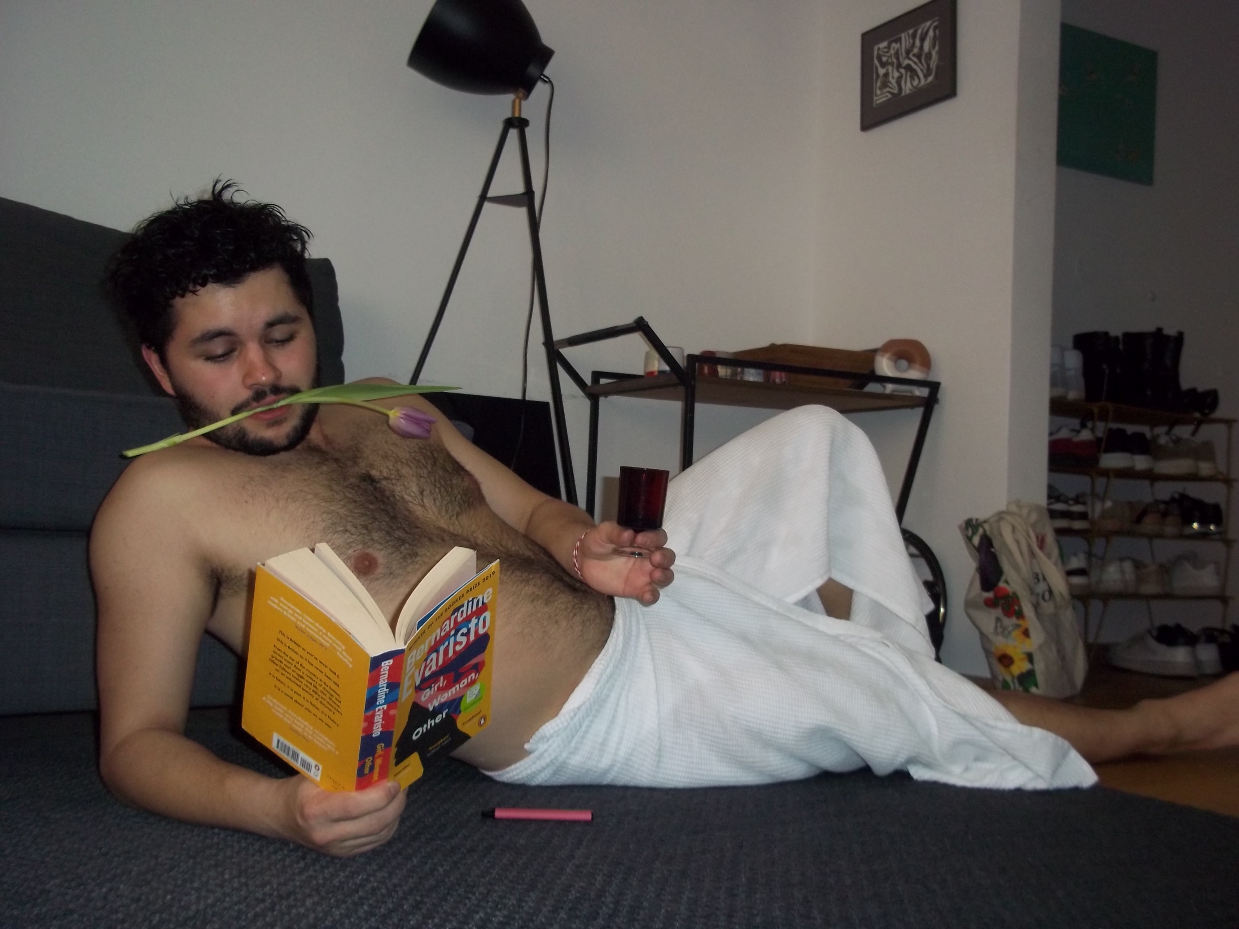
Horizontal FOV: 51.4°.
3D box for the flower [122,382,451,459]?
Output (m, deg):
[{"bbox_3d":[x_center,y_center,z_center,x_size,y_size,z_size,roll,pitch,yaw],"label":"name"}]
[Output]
[{"bbox_3d":[-0.318,-0.042,1.238,0.315,0.057,0.050,-9,0,-13],"label":"flower"}]

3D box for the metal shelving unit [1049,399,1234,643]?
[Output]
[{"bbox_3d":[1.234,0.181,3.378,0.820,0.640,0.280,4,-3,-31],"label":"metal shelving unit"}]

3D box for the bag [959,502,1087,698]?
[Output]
[{"bbox_3d":[0.808,0.262,2.578,0.240,0.370,0.180,2,-3,12],"label":"bag"}]

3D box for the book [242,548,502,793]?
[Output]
[{"bbox_3d":[-0.202,0.186,1.069,0.206,0.198,0.099,3,41,-14],"label":"book"}]

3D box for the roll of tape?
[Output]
[{"bbox_3d":[0.623,-0.220,2.830,0.122,0.118,0.045,3,-3,-6],"label":"roll of tape"}]

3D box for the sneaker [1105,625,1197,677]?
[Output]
[{"bbox_3d":[1.282,0.437,3.103,0.100,0.112,0.280,3,-3,-21],"label":"sneaker"}]

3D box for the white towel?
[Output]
[{"bbox_3d":[0.189,0.152,1.680,0.710,0.460,0.450,3,-3,-7],"label":"white towel"}]

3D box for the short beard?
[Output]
[{"bbox_3d":[-0.361,-0.043,1.275,0.134,0.080,0.088,-13,1,-18],"label":"short beard"}]

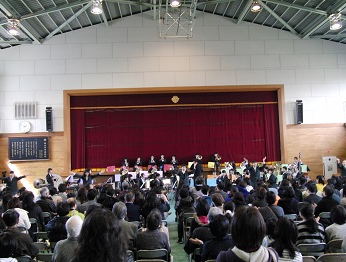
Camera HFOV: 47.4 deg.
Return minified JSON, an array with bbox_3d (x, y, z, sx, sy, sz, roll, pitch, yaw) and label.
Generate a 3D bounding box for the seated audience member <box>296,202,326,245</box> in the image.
[{"bbox_3d":[1.904,1.661,5.600,0.460,1.270,0.740,-2,-3,-3],"label":"seated audience member"}]

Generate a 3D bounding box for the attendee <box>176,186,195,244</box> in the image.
[{"bbox_3d":[0.280,1.870,8.822,0.480,1.260,0.780,-2,-3,-6],"label":"attendee"}]

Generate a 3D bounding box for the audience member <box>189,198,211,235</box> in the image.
[{"bbox_3d":[0.537,1.846,7.309,0.480,1.260,0.720,-2,-2,-3],"label":"audience member"}]

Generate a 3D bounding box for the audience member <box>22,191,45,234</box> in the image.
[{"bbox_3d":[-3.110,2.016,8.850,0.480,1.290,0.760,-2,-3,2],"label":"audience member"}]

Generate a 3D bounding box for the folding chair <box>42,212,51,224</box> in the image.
[{"bbox_3d":[-3.081,2.311,9.450,0.440,0.770,0.470,-2,-3,-3],"label":"folding chair"}]

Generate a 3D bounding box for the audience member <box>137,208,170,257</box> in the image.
[{"bbox_3d":[-0.268,1.813,5.920,0.510,1.260,0.740,-2,-2,-3],"label":"audience member"}]

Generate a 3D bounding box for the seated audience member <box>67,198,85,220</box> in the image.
[{"bbox_3d":[-1.858,1.945,7.794,0.490,1.260,0.720,-2,-2,-3],"label":"seated audience member"}]

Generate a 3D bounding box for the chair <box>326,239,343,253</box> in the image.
[{"bbox_3d":[2.309,1.858,5.600,0.450,0.770,0.480,-2,-3,-6],"label":"chair"}]

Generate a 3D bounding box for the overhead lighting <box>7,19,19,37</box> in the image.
[{"bbox_3d":[-7.611,-4.931,18.830,0.540,0.800,0.540,-2,-3,-3],"label":"overhead lighting"}]

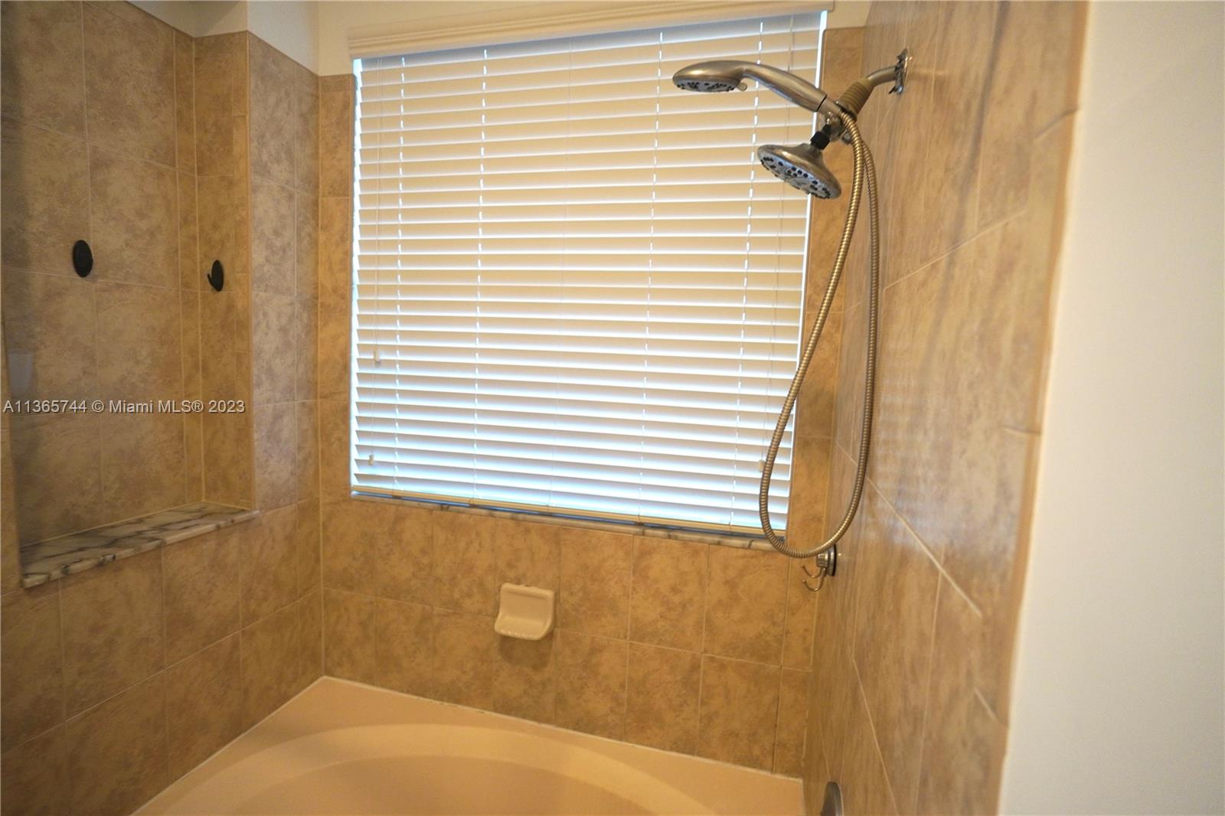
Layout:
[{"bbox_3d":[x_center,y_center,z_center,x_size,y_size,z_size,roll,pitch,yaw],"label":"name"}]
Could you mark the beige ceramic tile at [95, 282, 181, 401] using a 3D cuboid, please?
[{"bbox_3d":[-1.202,-0.157,1.390,0.010,0.302,0.200,4,6,15],"label":"beige ceramic tile"}]

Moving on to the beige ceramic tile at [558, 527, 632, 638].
[{"bbox_3d":[-0.047,0.495,1.544,0.207,0.304,0.010,4,5,14],"label":"beige ceramic tile"}]

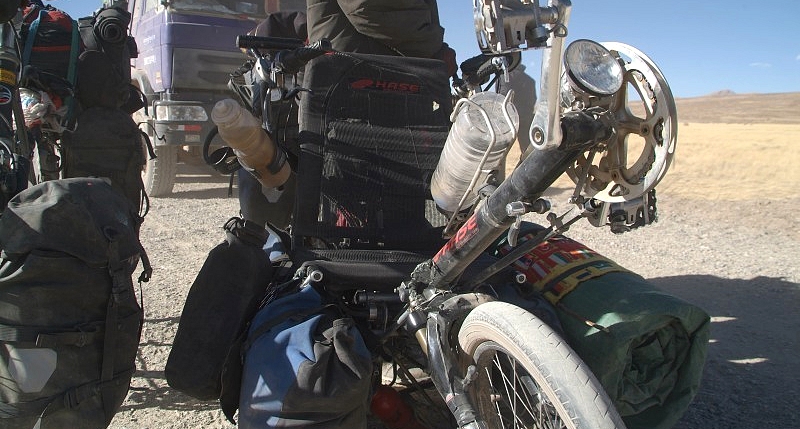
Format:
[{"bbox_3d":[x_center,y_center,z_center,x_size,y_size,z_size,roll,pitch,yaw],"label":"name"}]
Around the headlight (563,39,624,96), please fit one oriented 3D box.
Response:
[{"bbox_3d":[0.227,-0.168,0.751,0.081,0.081,0.058,-4,-21,-21],"label":"headlight"}]

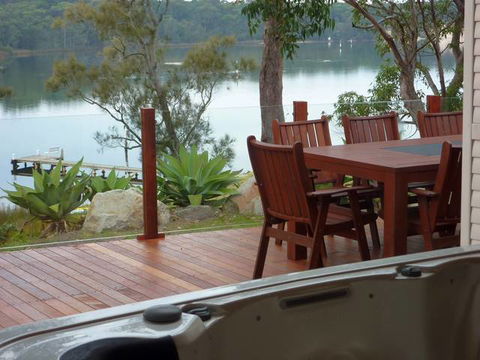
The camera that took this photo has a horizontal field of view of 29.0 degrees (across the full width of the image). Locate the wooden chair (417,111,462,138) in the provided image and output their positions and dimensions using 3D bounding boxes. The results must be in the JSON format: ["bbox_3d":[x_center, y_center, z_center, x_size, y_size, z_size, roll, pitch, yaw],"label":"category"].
[{"bbox_3d":[1.742,-0.072,7.274,0.571,0.923,0.651,-5,10,-28],"label":"wooden chair"}]

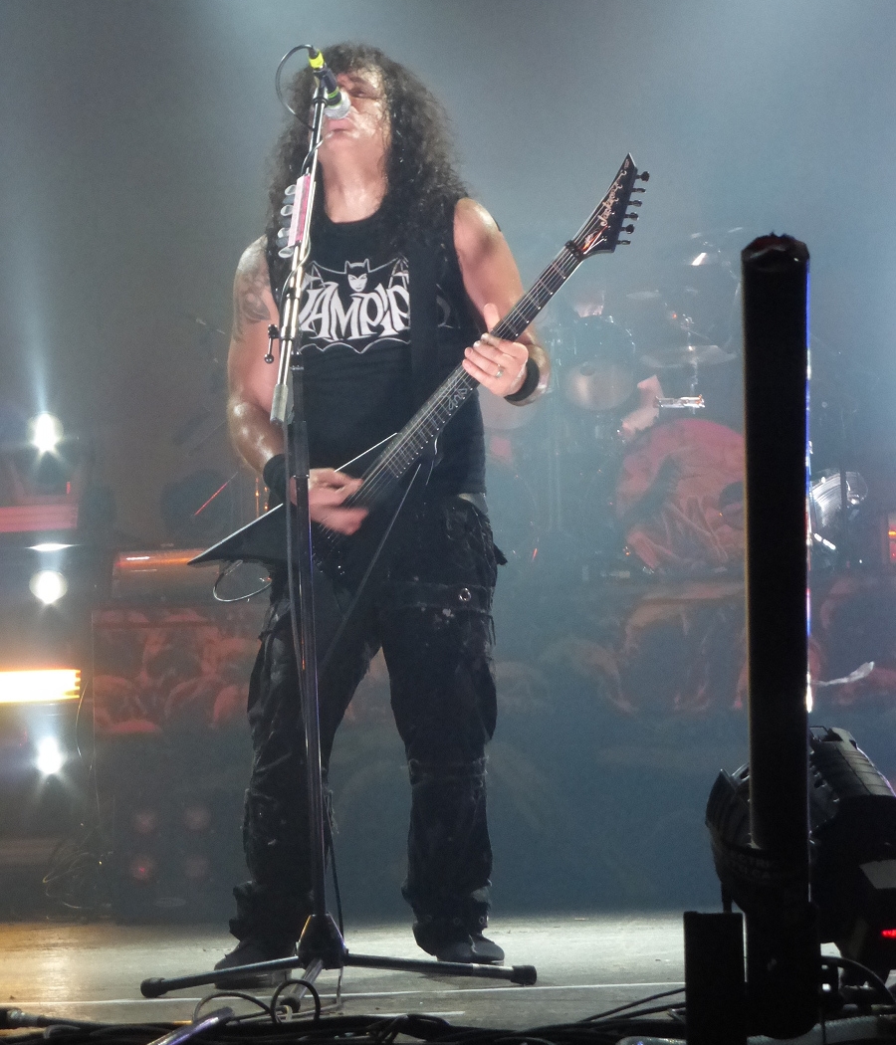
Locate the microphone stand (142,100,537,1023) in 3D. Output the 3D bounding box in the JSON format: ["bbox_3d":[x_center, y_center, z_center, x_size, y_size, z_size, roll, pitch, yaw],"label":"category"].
[{"bbox_3d":[-0.180,-0.010,4.514,0.630,1.570,0.720,-2,-7,5],"label":"microphone stand"}]

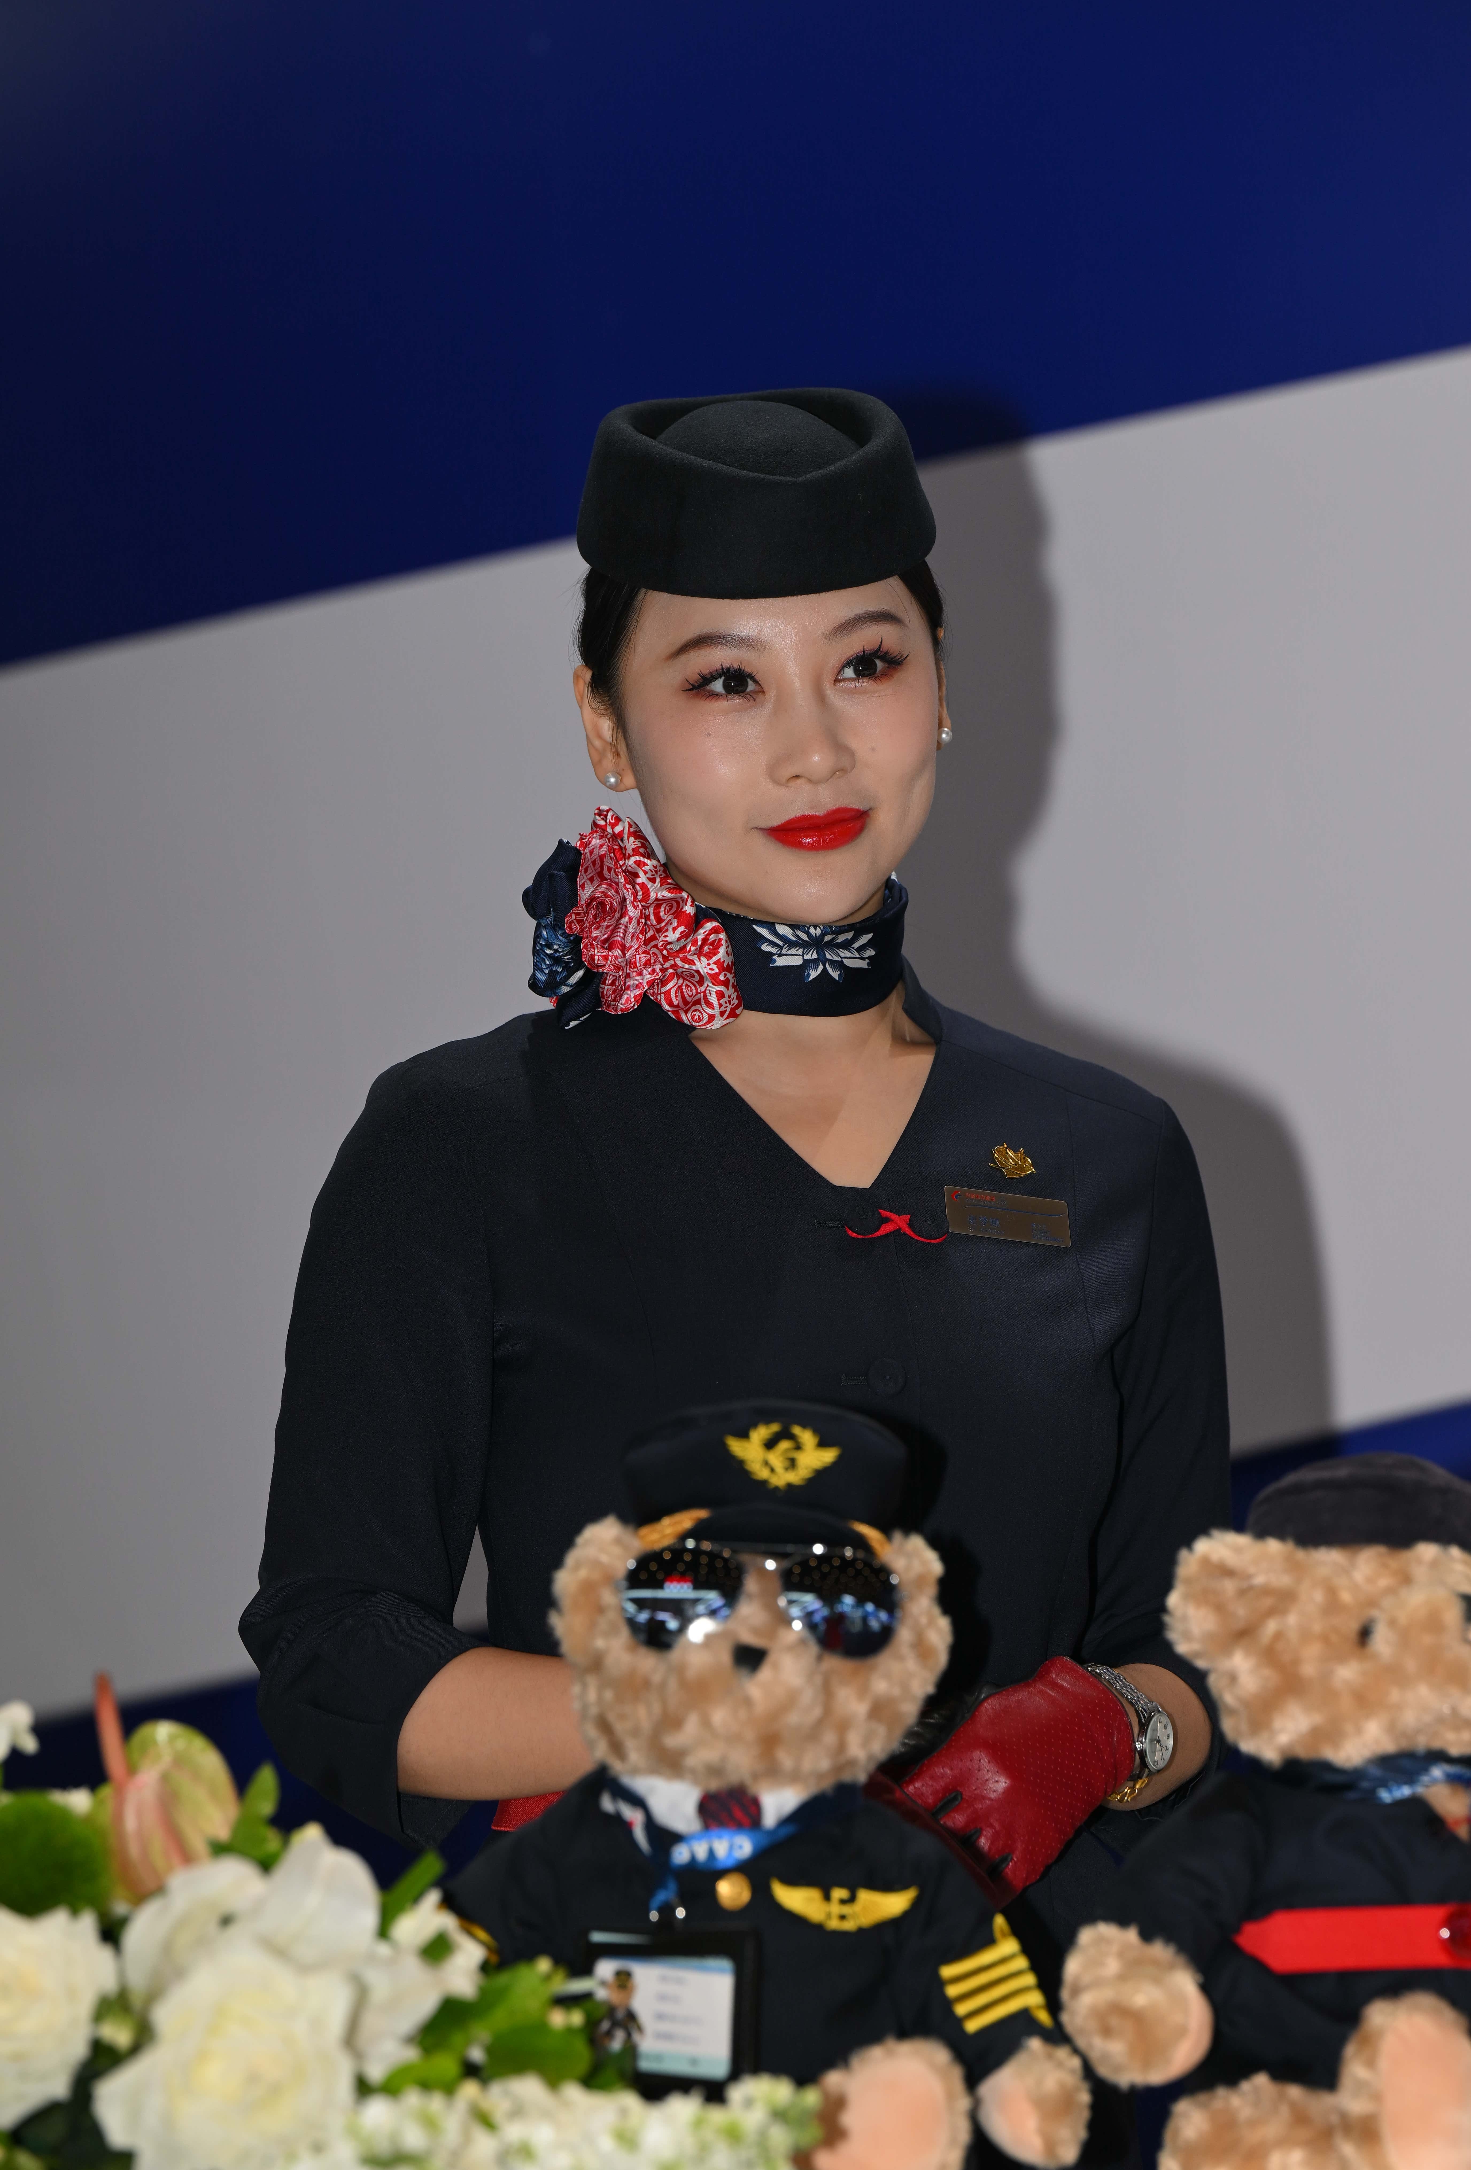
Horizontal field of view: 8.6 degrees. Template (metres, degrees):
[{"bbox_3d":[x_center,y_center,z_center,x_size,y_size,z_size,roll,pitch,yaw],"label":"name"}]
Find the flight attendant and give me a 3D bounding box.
[{"bbox_3d":[0.010,0.560,4.380,0.460,1.740,0.350,-1,3,-24],"label":"flight attendant"}]

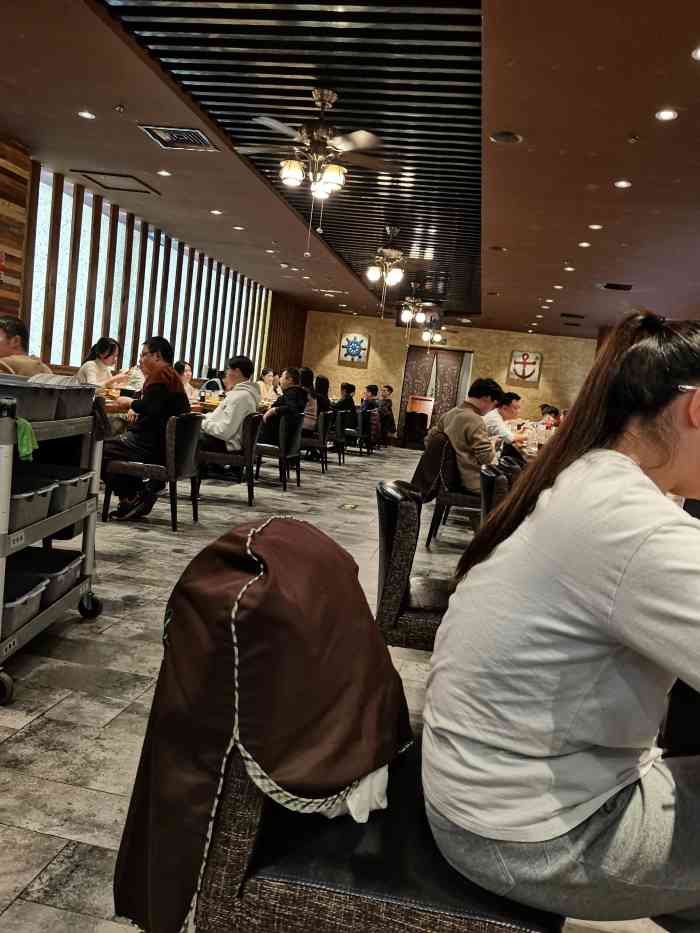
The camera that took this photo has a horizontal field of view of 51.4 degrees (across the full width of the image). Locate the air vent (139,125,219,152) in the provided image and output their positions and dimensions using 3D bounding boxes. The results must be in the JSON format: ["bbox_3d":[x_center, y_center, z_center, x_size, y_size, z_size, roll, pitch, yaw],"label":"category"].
[{"bbox_3d":[-1.088,-2.107,4.679,0.400,0.040,0.410,7,6,10],"label":"air vent"}]

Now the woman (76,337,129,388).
[{"bbox_3d":[-2.326,-0.500,6.908,0.720,1.360,0.470,7,6,2],"label":"woman"}]

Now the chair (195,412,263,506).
[{"bbox_3d":[-1.134,-0.103,6.888,0.580,0.855,0.490,6,6,-2],"label":"chair"}]

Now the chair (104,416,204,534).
[{"bbox_3d":[-1.451,-0.002,5.517,0.580,0.855,0.490,7,6,7],"label":"chair"}]

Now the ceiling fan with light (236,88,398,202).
[{"bbox_3d":[-0.162,-1.702,3.784,0.950,0.523,0.950,7,6,10],"label":"ceiling fan with light"}]

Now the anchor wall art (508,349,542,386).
[{"bbox_3d":[3.479,-1.927,14.460,0.621,0.690,0.050,7,6,10],"label":"anchor wall art"}]

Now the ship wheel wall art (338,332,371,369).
[{"bbox_3d":[0.083,-2.388,15.037,0.609,0.673,0.050,7,6,10],"label":"ship wheel wall art"}]

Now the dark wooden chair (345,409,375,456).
[{"bbox_3d":[0.164,-0.714,14.506,0.580,0.855,0.490,9,6,18],"label":"dark wooden chair"}]

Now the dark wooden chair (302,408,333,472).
[{"bbox_3d":[-0.546,-0.362,9.653,0.600,0.793,0.490,7,6,10],"label":"dark wooden chair"}]

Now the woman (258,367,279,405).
[{"bbox_3d":[-1.156,-0.783,10.583,0.700,1.286,0.460,9,7,24],"label":"woman"}]

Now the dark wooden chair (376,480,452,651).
[{"bbox_3d":[0.349,0.505,2.561,0.580,0.855,0.490,7,6,8],"label":"dark wooden chair"}]

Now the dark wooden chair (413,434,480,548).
[{"bbox_3d":[0.974,0.239,5.948,0.580,0.855,0.490,8,6,9],"label":"dark wooden chair"}]

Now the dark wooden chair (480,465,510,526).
[{"bbox_3d":[0.900,0.453,3.724,0.580,0.855,0.490,7,6,7],"label":"dark wooden chair"}]

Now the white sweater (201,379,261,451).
[{"bbox_3d":[-1.076,-0.490,6.676,0.510,0.620,0.490,7,6,10],"label":"white sweater"}]

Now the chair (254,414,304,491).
[{"bbox_3d":[-0.856,-0.205,8.236,0.580,0.855,0.490,8,6,14],"label":"chair"}]

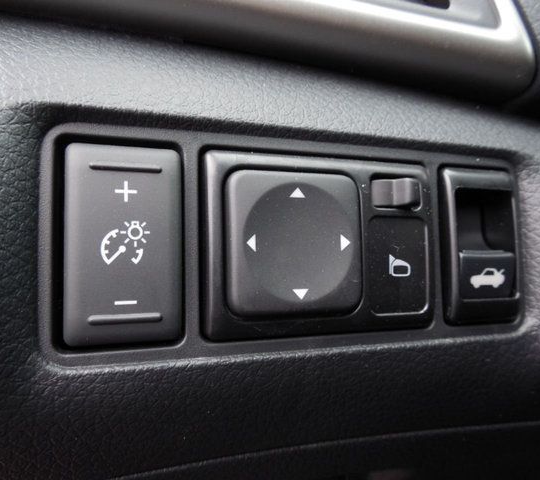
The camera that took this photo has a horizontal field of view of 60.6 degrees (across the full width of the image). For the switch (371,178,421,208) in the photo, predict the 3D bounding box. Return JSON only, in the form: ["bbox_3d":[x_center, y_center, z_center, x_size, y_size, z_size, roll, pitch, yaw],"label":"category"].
[{"bbox_3d":[0.026,-0.010,0.098,0.010,0.006,0.004,0,-4,-20],"label":"switch"}]

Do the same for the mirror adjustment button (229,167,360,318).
[{"bbox_3d":[0.005,0.001,0.089,0.025,0.026,0.006,0,-4,-20],"label":"mirror adjustment button"}]

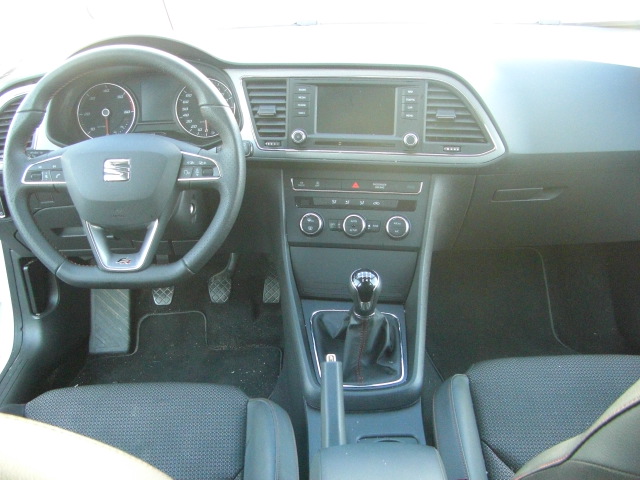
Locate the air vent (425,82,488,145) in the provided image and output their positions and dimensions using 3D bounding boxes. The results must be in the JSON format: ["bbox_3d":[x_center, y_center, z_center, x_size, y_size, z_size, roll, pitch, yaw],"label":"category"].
[{"bbox_3d":[0.231,-0.214,1.190,0.106,0.105,0.035,1,3,8],"label":"air vent"}]

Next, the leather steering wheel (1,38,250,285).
[{"bbox_3d":[-0.299,-0.112,1.097,0.370,0.365,0.110,-2,0,0],"label":"leather steering wheel"}]

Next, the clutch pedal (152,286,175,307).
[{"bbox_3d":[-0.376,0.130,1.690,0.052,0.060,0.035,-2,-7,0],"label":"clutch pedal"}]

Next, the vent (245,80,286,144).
[{"bbox_3d":[-0.097,-0.226,1.235,0.074,0.113,0.035,1,3,8],"label":"vent"}]

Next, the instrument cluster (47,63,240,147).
[{"bbox_3d":[-0.312,-0.240,1.255,0.338,0.143,0.090,-2,3,0],"label":"instrument cluster"}]

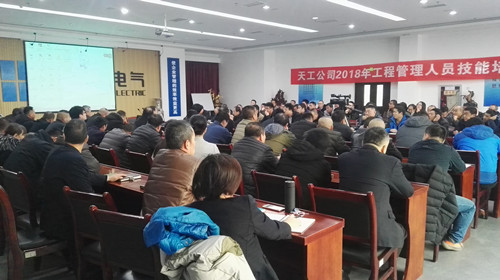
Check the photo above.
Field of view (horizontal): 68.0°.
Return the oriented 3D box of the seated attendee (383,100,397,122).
[{"bbox_3d":[3.469,-0.231,9.497,0.750,1.320,0.520,-5,8,-36],"label":"seated attendee"}]

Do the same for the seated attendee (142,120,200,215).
[{"bbox_3d":[-0.382,0.577,2.307,0.560,1.340,0.760,5,8,42],"label":"seated attendee"}]

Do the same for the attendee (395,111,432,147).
[{"bbox_3d":[2.235,0.285,5.008,0.560,1.300,0.760,5,8,42],"label":"attendee"}]

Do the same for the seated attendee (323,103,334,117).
[{"bbox_3d":[1.837,-0.161,9.068,0.780,1.300,0.520,-5,8,-36],"label":"seated attendee"}]

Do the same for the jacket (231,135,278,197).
[{"bbox_3d":[0.054,0.324,3.400,0.550,0.640,0.500,5,8,42],"label":"jacket"}]

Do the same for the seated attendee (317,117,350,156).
[{"bbox_3d":[0.938,0.381,4.436,0.570,1.280,0.800,5,8,38],"label":"seated attendee"}]

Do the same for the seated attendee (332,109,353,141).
[{"bbox_3d":[1.419,0.215,5.712,0.540,1.300,0.750,5,8,42],"label":"seated attendee"}]

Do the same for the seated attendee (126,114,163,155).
[{"bbox_3d":[-1.096,0.373,4.463,0.540,1.290,0.800,5,8,38],"label":"seated attendee"}]

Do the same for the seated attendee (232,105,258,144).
[{"bbox_3d":[-0.005,0.247,5.201,0.560,1.380,0.780,5,8,38],"label":"seated attendee"}]

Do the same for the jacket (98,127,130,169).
[{"bbox_3d":[-1.714,0.168,4.770,0.500,0.630,0.470,6,9,44],"label":"jacket"}]

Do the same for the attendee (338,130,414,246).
[{"bbox_3d":[0.960,0.557,2.817,0.580,1.280,0.800,5,8,36],"label":"attendee"}]

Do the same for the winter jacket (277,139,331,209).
[{"bbox_3d":[0.437,0.331,3.259,0.560,0.700,0.500,5,8,40],"label":"winter jacket"}]

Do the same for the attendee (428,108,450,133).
[{"bbox_3d":[3.318,0.118,6.684,0.800,1.300,0.550,-5,8,-36],"label":"attendee"}]

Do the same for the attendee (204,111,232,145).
[{"bbox_3d":[-0.375,0.237,5.618,0.550,1.300,0.760,5,8,42],"label":"attendee"}]

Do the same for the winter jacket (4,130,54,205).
[{"bbox_3d":[-2.023,0.277,3.546,0.540,0.700,0.520,6,9,44],"label":"winter jacket"}]

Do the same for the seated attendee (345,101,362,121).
[{"bbox_3d":[2.513,-0.209,9.465,0.780,1.320,0.550,-5,8,-36],"label":"seated attendee"}]

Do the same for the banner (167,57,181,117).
[{"bbox_3d":[-3.146,-2.179,15.454,0.576,2.384,0.040,-6,9,-42],"label":"banner"}]

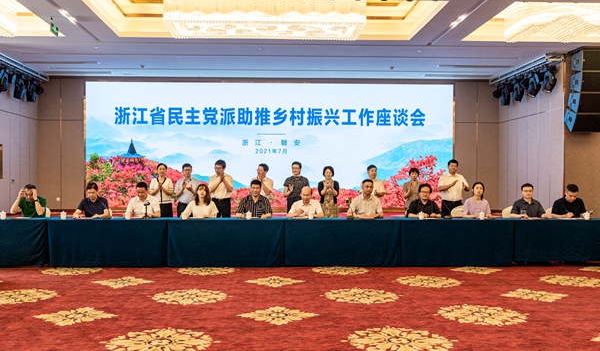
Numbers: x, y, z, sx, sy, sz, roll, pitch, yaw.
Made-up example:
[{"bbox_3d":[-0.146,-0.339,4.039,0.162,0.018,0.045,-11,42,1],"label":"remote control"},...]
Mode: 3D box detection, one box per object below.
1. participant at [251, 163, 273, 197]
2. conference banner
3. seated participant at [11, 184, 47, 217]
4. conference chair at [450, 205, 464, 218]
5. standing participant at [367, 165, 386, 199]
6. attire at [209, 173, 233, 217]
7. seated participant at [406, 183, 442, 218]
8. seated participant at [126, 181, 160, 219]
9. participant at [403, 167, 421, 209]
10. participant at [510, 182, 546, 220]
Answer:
[{"bbox_3d":[-0.691,0.615,10.143,0.430,1.666,0.420,0,-1,14],"label":"participant"},{"bbox_3d":[-0.815,-0.850,15.770,10.500,3.560,0.120,0,0,-2],"label":"conference banner"},{"bbox_3d":[-4.446,0.785,9.030,0.600,1.281,0.780,0,0,-9],"label":"seated participant"},{"bbox_3d":[2.820,0.979,9.408,0.460,0.918,0.560,0,-1,0],"label":"conference chair"},{"bbox_3d":[1.354,0.625,10.142,0.460,1.646,0.400,0,-1,-10],"label":"standing participant"},{"bbox_3d":[-1.453,0.704,10.100,0.460,1.474,0.340,0,0,18],"label":"attire"},{"bbox_3d":[2.109,0.802,9.324,0.600,1.332,0.780,0,0,-2],"label":"seated participant"},{"bbox_3d":[-2.630,0.776,9.190,0.600,1.318,0.720,0,-1,-1],"label":"seated participant"},{"bbox_3d":[2.120,0.665,10.324,0.480,1.618,0.380,0,0,6],"label":"participant"},{"bbox_3d":[3.882,0.796,9.350,0.600,1.313,0.780,0,0,10],"label":"participant"}]

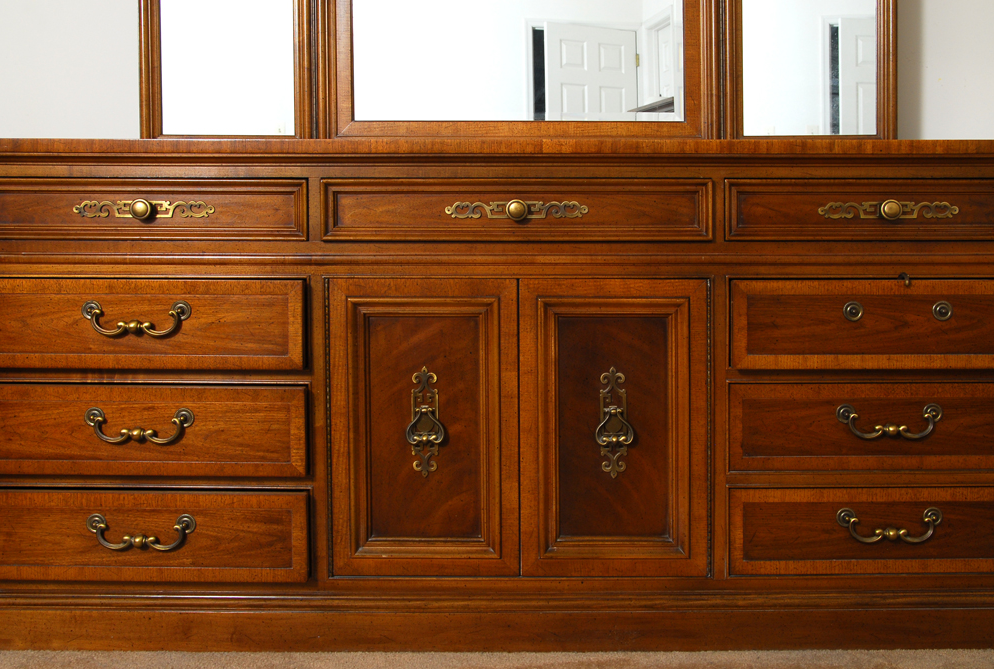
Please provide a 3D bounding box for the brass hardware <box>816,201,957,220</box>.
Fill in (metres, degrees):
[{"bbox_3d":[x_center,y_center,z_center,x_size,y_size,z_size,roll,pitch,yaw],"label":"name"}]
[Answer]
[{"bbox_3d":[0.594,-0.188,1.518,0.216,0.030,0.028,0,2,0],"label":"brass hardware"}]

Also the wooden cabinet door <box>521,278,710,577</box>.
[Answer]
[{"bbox_3d":[0.182,0.145,1.548,0.293,0.460,0.028,0,2,0],"label":"wooden cabinet door"}]

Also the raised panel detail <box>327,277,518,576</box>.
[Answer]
[{"bbox_3d":[-0.115,0.144,1.547,0.297,0.460,0.028,0,2,0],"label":"raised panel detail"}]

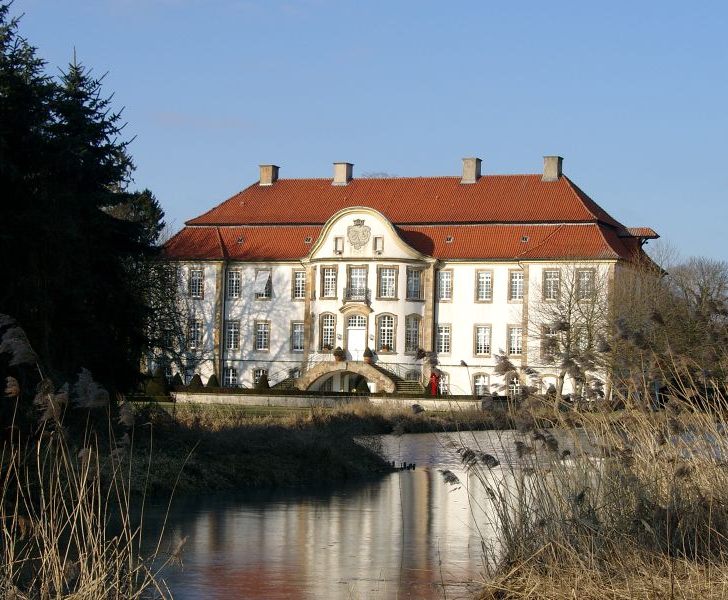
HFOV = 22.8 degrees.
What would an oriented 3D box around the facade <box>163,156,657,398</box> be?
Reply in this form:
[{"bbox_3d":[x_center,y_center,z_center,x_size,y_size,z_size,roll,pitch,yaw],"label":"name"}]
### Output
[{"bbox_3d":[3.030,-2.220,167.440,45.630,22.050,23.830,0,-3,21],"label":"facade"}]

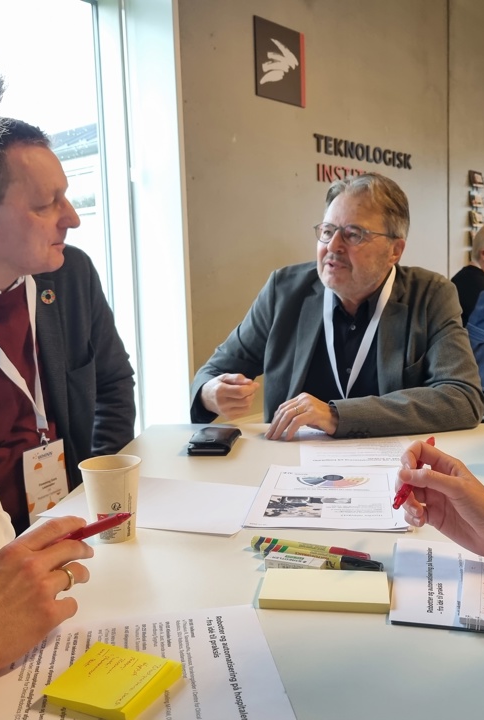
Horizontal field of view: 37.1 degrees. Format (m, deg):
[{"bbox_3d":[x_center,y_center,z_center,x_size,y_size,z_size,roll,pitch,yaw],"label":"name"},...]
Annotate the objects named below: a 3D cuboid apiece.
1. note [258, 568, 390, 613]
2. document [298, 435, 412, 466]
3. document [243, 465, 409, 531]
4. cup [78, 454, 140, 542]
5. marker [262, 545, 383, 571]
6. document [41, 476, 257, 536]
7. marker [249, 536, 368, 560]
[{"bbox_3d":[0.085,0.233,0.730,0.126,0.009,0.075,-1,7,8],"label":"note"},{"bbox_3d":[0.215,0.160,1.354,0.210,0.002,0.297,-2,7,4],"label":"document"},{"bbox_3d":[0.129,0.196,1.057,0.212,0.006,0.298,-1,7,9],"label":"document"},{"bbox_3d":[-0.164,0.177,0.913,0.080,0.095,0.080,-2,7,0],"label":"cup"},{"bbox_3d":[0.087,0.221,0.803,0.141,0.016,0.016,1,7,25],"label":"marker"},{"bbox_3d":[-0.114,0.206,1.053,0.297,0.003,0.210,0,7,21],"label":"document"},{"bbox_3d":[0.077,0.219,0.828,0.141,0.016,0.016,1,7,23],"label":"marker"}]

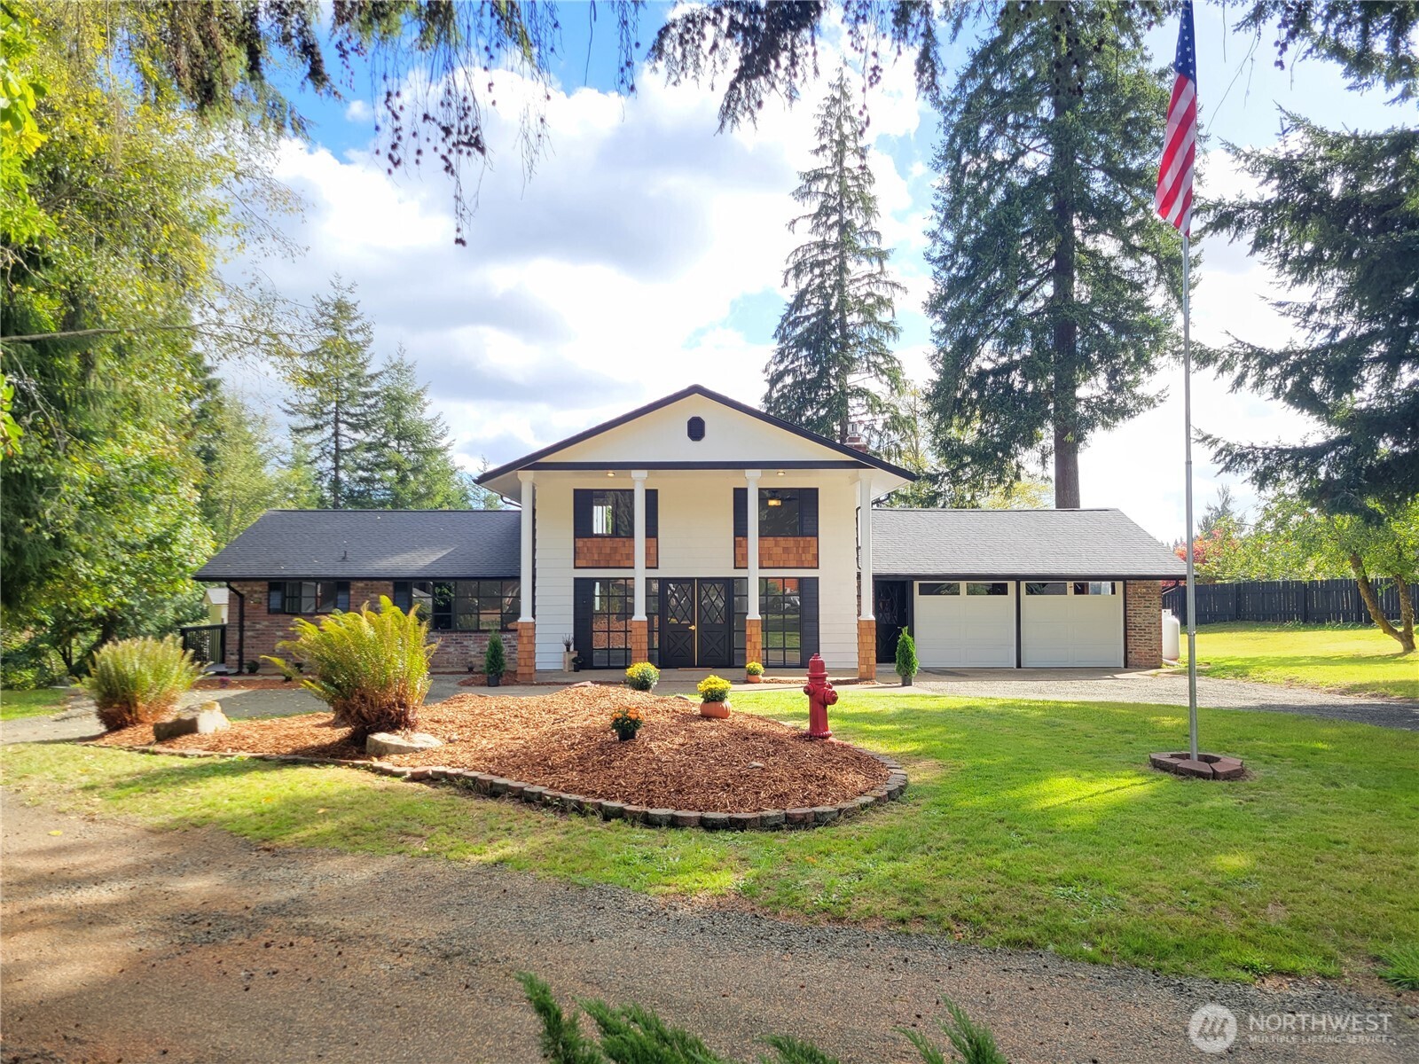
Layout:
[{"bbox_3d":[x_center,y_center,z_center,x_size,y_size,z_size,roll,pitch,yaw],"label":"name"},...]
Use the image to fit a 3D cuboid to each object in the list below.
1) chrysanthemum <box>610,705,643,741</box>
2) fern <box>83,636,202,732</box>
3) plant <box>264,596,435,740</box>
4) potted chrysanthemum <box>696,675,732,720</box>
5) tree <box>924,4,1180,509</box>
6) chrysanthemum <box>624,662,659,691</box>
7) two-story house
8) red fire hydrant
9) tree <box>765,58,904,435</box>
[{"bbox_3d":[-0.745,1.725,9.614,0.280,0.297,0.280,0,-3,0],"label":"chrysanthemum"},{"bbox_3d":[-6.706,1.783,12.616,1.378,1.082,1.378,0,-3,0],"label":"fern"},{"bbox_3d":[-3.780,1.429,11.235,1.729,1.487,1.729,0,-3,0],"label":"plant"},{"bbox_3d":[0.053,1.726,11.217,0.373,0.452,0.373,0,-3,0],"label":"potted chrysanthemum"},{"bbox_3d":[13.847,-11.189,42.744,10.046,31.241,10.046,0,-3,0],"label":"tree"},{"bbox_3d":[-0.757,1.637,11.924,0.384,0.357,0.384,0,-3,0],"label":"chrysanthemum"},{"bbox_3d":[-0.500,0.346,29.231,24.300,6.500,12.200,0,-3,-1],"label":"two-story house"},{"bbox_3d":[1.210,1.769,11.515,0.330,0.886,0.330,-3,-5,42],"label":"red fire hydrant"},{"bbox_3d":[5.782,-8.532,49.598,6.534,26.755,6.534,0,-3,0],"label":"tree"}]

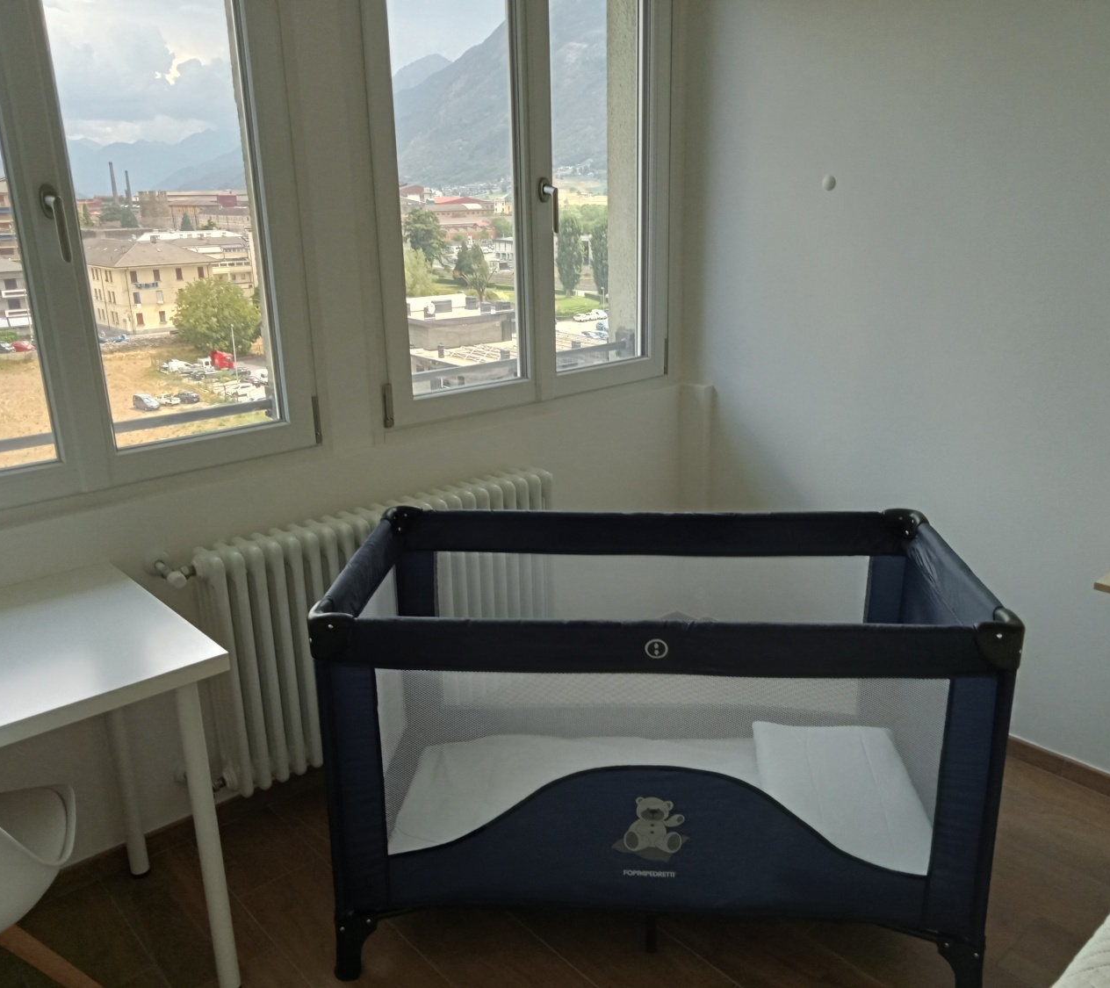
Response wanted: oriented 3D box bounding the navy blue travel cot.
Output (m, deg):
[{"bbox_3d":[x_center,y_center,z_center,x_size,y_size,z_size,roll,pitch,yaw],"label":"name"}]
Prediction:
[{"bbox_3d":[0.208,0.504,2.300,1.260,0.800,0.640,0,19,4],"label":"navy blue travel cot"}]

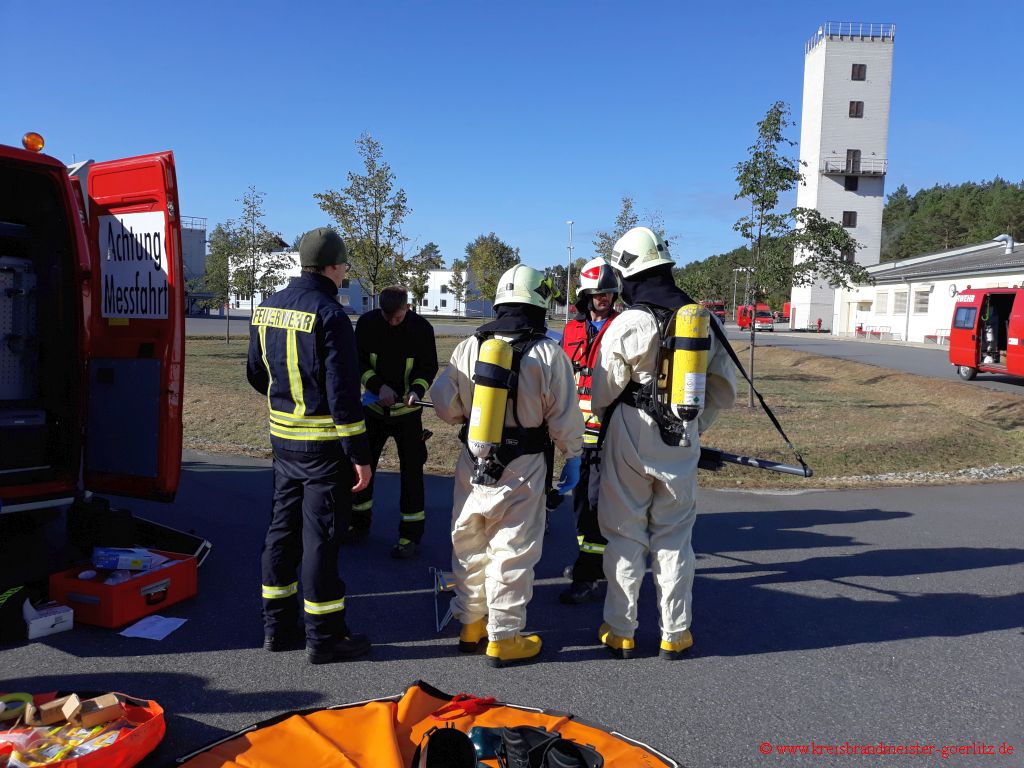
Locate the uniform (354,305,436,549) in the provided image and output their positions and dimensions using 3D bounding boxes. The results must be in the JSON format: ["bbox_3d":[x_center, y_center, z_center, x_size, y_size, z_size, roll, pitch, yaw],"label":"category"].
[{"bbox_3d":[-0.737,0.288,5.050,0.560,1.500,0.460,2,6,-2],"label":"uniform"}]

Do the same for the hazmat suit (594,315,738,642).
[{"bbox_3d":[0.679,0.435,3.629,0.600,1.524,0.470,-2,6,-28],"label":"hazmat suit"}]

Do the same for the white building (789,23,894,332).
[{"bbox_3d":[29.248,-17.776,70.851,6.000,26.022,5.400,1,6,0],"label":"white building"}]

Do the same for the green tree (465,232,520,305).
[{"bbox_3d":[-1.899,-9.914,74.000,5.200,8.100,5.000,2,5,0],"label":"green tree"}]

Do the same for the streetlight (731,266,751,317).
[{"bbox_3d":[35.448,-14.085,125.000,1.500,8.300,0.600,2,5,0],"label":"streetlight"}]

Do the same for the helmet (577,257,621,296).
[{"bbox_3d":[0.474,-0.585,4.350,0.240,0.225,0.290,-1,6,-27],"label":"helmet"}]

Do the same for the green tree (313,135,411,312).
[{"bbox_3d":[-3.164,-2.753,17.248,2.100,5.223,2.100,1,6,0],"label":"green tree"}]

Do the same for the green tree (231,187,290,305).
[{"bbox_3d":[-8.599,-4.070,27.200,2.000,5.300,2.000,2,5,0],"label":"green tree"}]

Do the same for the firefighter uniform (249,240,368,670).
[{"bbox_3d":[-0.913,0.250,3.600,0.550,1.850,0.400,7,7,41],"label":"firefighter uniform"}]

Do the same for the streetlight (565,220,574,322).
[{"bbox_3d":[4.871,-9.574,69.564,0.700,9.025,0.400,-3,7,-37],"label":"streetlight"}]

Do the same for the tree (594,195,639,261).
[{"bbox_3d":[3.668,-3.248,24.757,2.100,5.037,2.100,1,6,0],"label":"tree"}]

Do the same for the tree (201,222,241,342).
[{"bbox_3d":[-11.123,-3.876,30.580,1.700,4.549,1.700,1,6,0],"label":"tree"}]

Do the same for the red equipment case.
[{"bbox_3d":[-2.020,1.053,4.190,0.420,0.212,0.540,3,6,22],"label":"red equipment case"}]

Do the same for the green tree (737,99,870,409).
[{"bbox_3d":[5.165,-2.371,14.400,2.200,5.300,2.000,2,5,0],"label":"green tree"}]

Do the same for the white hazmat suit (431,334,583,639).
[{"bbox_3d":[-0.025,0.477,3.603,0.600,1.382,0.450,3,6,20],"label":"white hazmat suit"}]

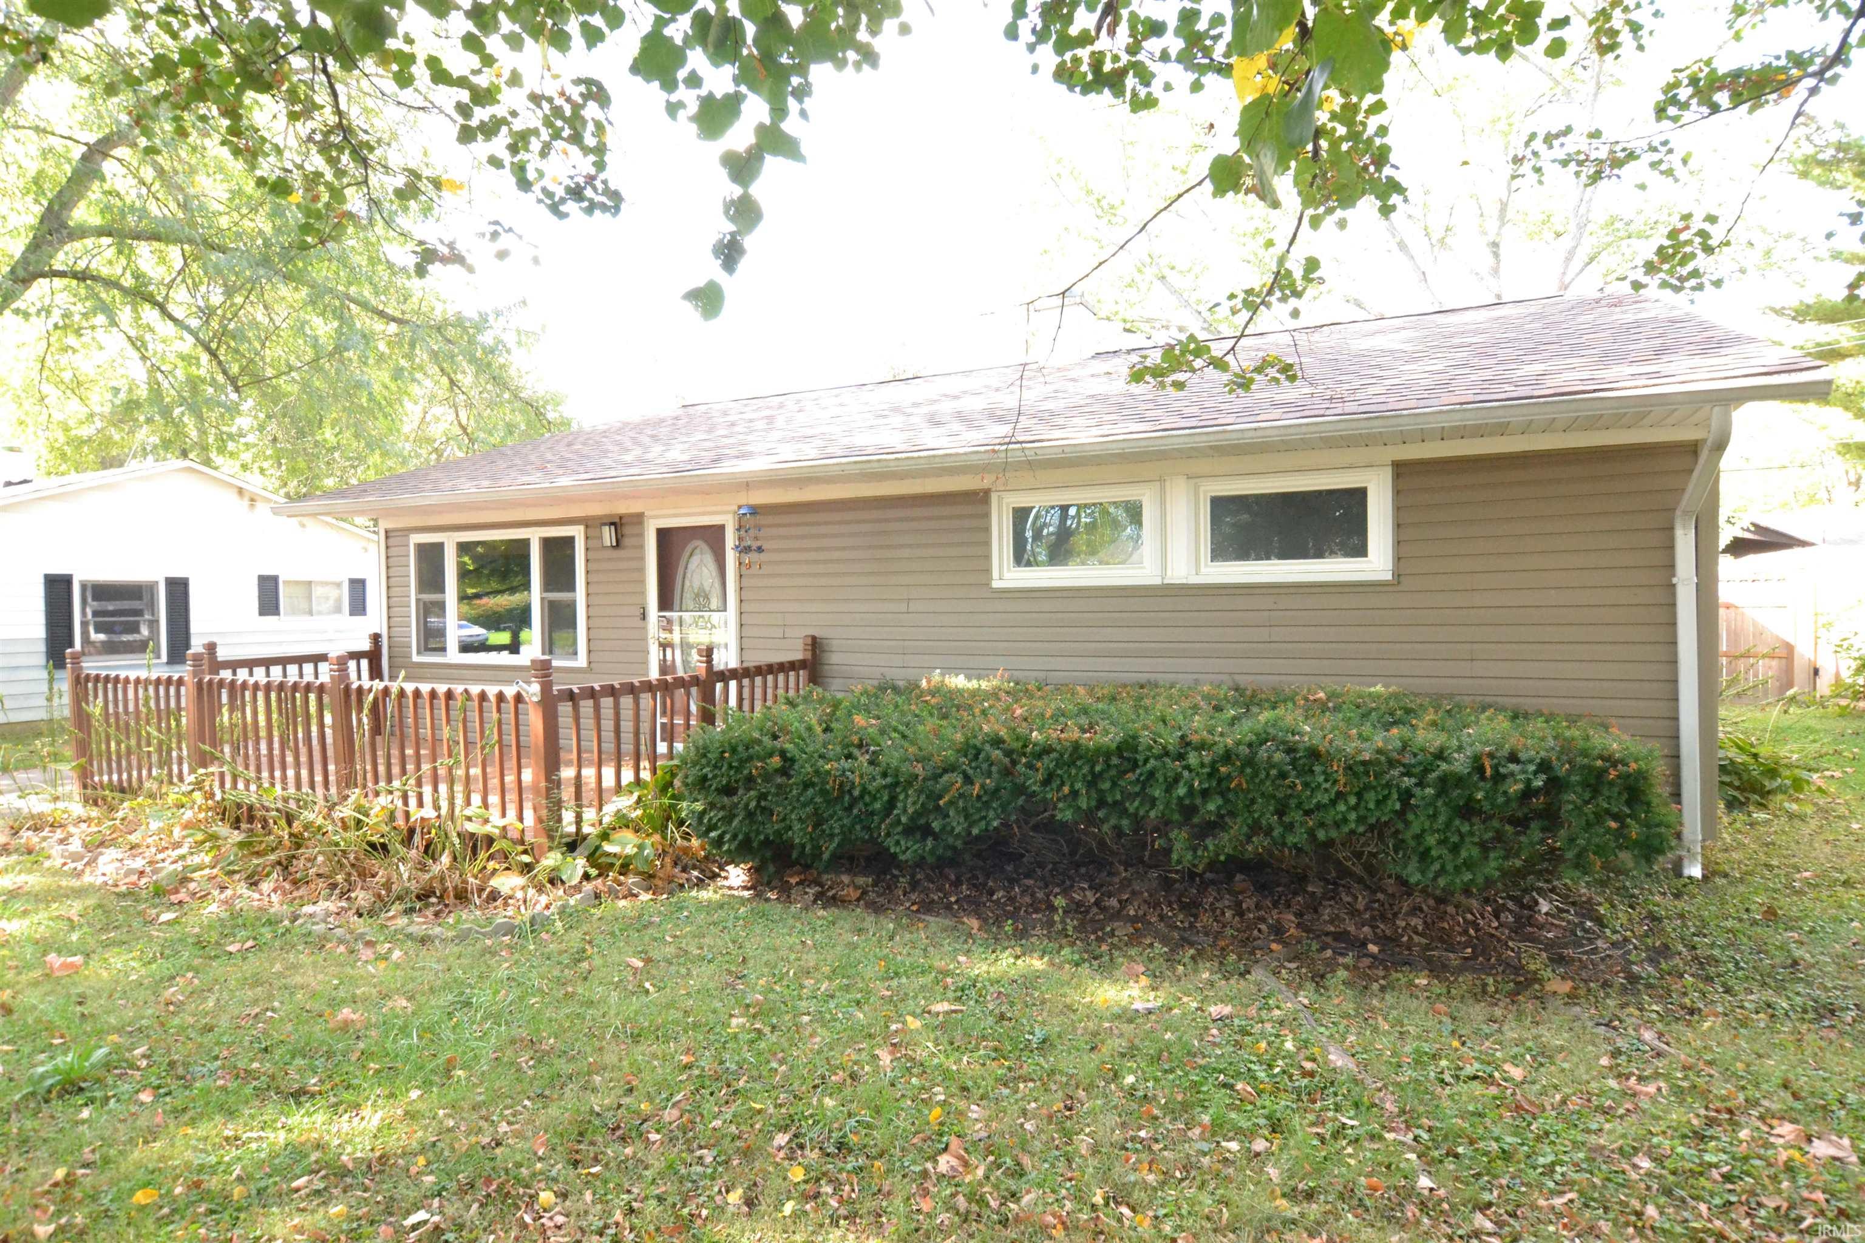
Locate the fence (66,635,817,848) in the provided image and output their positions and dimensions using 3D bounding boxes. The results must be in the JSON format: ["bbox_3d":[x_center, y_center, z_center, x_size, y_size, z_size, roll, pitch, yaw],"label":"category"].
[{"bbox_3d":[-4.148,0.761,7.880,5.750,1.190,3.020,0,2,24],"label":"fence"}]

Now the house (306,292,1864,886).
[{"bbox_3d":[0.375,-0.745,10.891,12.780,4.220,7.700,0,2,24],"label":"house"}]

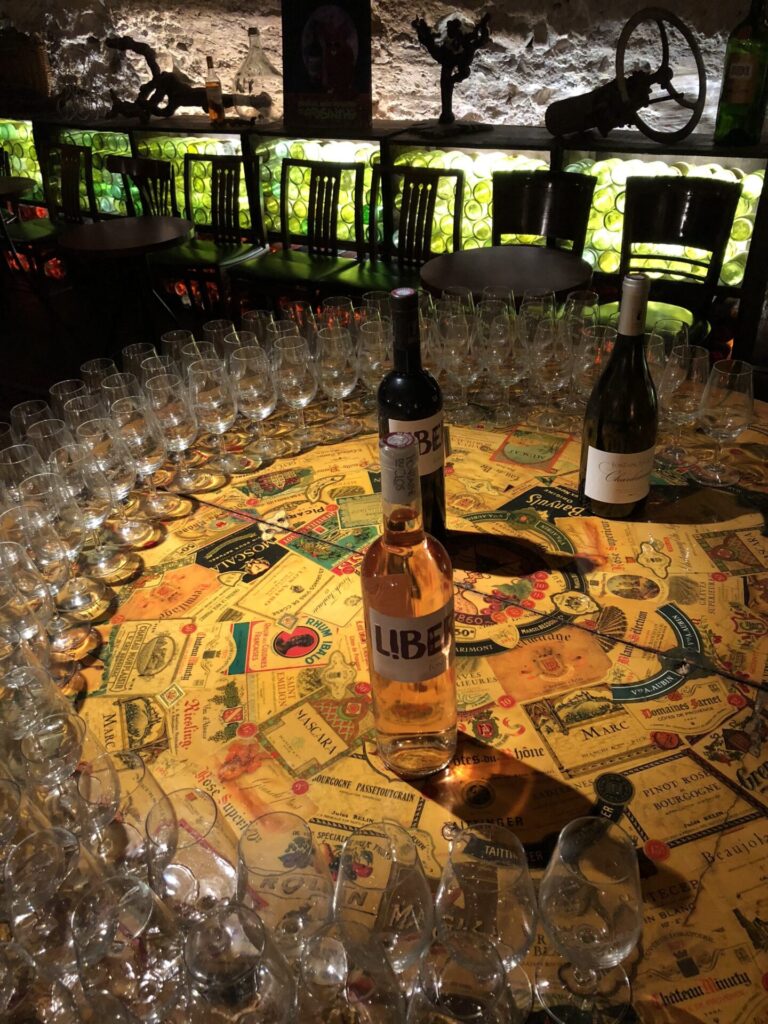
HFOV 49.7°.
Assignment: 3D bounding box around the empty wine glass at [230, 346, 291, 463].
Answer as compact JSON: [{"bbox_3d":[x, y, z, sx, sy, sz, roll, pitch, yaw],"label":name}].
[{"bbox_3d":[-0.185,-0.162,1.221,0.066,0.154,0.066,-5,34,0],"label":"empty wine glass"}]

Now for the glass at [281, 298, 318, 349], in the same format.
[{"bbox_3d":[-0.134,-0.261,1.364,0.066,0.155,0.066,-4,33,0],"label":"glass"}]

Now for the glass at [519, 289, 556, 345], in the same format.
[{"bbox_3d":[0.248,-0.277,1.334,0.066,0.155,0.066,-3,34,2],"label":"glass"}]

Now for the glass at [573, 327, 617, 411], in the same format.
[{"bbox_3d":[0.306,-0.186,1.194,0.066,0.155,0.066,-4,33,0],"label":"glass"}]

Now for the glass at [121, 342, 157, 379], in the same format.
[{"bbox_3d":[-0.350,-0.170,1.244,0.065,0.156,0.065,-4,34,0],"label":"glass"}]

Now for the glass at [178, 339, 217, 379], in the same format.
[{"bbox_3d":[-0.262,-0.171,1.236,0.065,0.156,0.065,-4,34,0],"label":"glass"}]

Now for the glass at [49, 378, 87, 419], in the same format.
[{"bbox_3d":[-0.417,-0.101,1.149,0.065,0.156,0.065,-4,34,0],"label":"glass"}]

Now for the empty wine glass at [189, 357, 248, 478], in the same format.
[{"bbox_3d":[-0.240,-0.135,1.181,0.065,0.156,0.065,-4,34,0],"label":"empty wine glass"}]

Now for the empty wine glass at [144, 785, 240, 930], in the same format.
[{"bbox_3d":[-0.127,0.263,0.586,0.066,0.154,0.066,-5,34,0],"label":"empty wine glass"}]

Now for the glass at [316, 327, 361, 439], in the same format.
[{"bbox_3d":[-0.068,-0.195,1.251,0.065,0.156,0.065,-4,34,0],"label":"glass"}]

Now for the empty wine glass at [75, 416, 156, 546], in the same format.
[{"bbox_3d":[-0.342,-0.037,1.043,0.066,0.155,0.066,-3,34,2],"label":"empty wine glass"}]

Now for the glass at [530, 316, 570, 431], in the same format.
[{"bbox_3d":[0.249,-0.204,1.226,0.066,0.155,0.066,-3,34,2],"label":"glass"}]

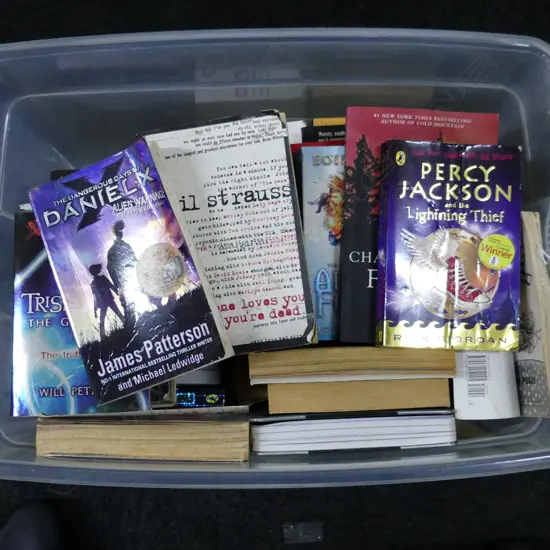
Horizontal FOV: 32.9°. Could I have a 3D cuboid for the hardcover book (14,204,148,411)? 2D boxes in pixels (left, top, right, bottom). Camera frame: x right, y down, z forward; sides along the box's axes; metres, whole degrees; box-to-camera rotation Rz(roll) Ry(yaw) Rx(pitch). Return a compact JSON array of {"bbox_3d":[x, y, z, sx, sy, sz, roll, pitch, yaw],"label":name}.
[{"bbox_3d":[-0.186,0.038,0.913,0.130,0.029,0.198,-1,83,-2],"label":"hardcover book"}]

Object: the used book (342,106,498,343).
[{"bbox_3d":[0.145,-0.047,0.931,0.152,0.022,0.233,2,86,-2],"label":"used book"}]

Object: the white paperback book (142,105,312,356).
[{"bbox_3d":[-0.043,-0.036,0.915,0.146,0.036,0.223,-9,91,11],"label":"white paperback book"}]

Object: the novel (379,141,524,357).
[{"bbox_3d":[0.172,-0.028,0.913,0.129,0.026,0.198,2,86,-1],"label":"novel"}]

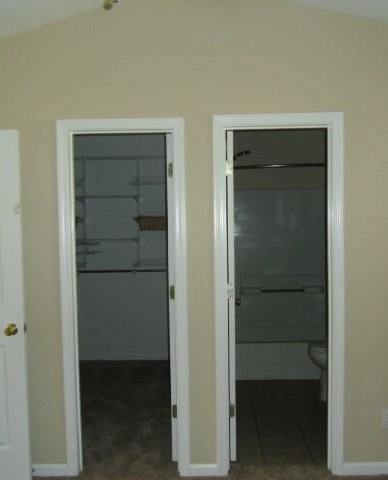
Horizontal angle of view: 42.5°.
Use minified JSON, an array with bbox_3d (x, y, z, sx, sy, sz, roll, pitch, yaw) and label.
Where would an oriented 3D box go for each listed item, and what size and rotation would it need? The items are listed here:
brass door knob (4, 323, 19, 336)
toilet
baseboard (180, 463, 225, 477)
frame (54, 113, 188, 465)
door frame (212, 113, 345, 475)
[{"bbox_3d":[-1.033,0.509,2.828,0.065,0.065,0.065,-1,3,1],"label":"brass door knob"},{"bbox_3d":[1.303,0.968,4.185,0.700,0.740,0.420,-1,3,1],"label":"toilet"},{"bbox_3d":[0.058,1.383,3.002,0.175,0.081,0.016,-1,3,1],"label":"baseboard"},{"bbox_3d":[-0.412,0.359,3.021,0.746,2.138,0.140,-1,3,1],"label":"frame"},{"bbox_3d":[0.501,0.340,3.002,0.754,2.149,0.140,-1,3,1],"label":"door frame"}]

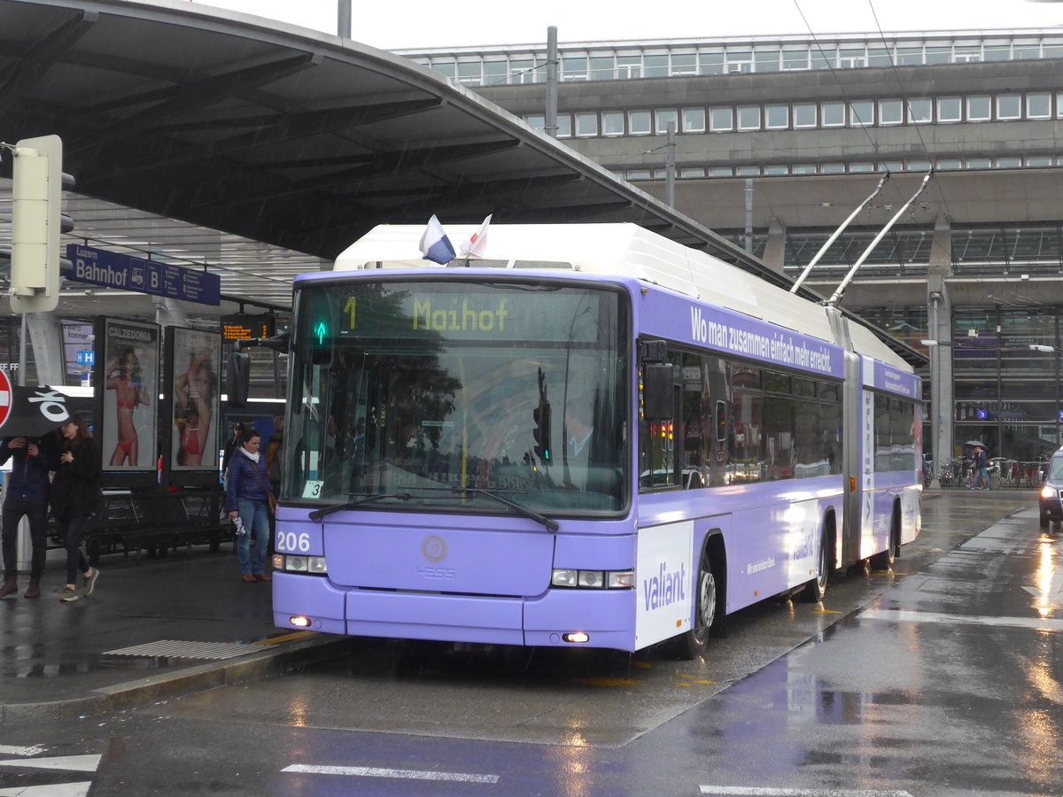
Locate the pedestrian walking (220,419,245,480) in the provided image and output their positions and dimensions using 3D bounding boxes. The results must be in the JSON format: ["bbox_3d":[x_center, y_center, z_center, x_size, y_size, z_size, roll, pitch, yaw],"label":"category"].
[{"bbox_3d":[-4.312,1.205,28.000,0.500,1.740,0.380,1,-1,6],"label":"pedestrian walking"}]

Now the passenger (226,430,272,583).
[{"bbox_3d":[-2.999,1.148,20.300,0.480,1.630,0.350,2,-1,-34],"label":"passenger"}]

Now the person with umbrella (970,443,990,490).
[{"bbox_3d":[17.169,2.598,73.000,0.850,1.800,0.650,1,-1,12],"label":"person with umbrella"}]

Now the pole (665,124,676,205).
[{"bbox_3d":[3.256,-1.866,45.000,0.240,9.300,0.240,1,-1,18],"label":"pole"}]

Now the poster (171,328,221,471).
[{"bbox_3d":[-4.225,0.023,23.966,0.100,1.740,1.200,1,-1,20],"label":"poster"}]

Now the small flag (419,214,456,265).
[{"bbox_3d":[-0.656,-1.106,13.245,0.260,0.340,0.170,1,-1,18],"label":"small flag"}]

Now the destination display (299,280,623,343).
[{"bbox_3d":[-0.517,-0.584,13.004,2.320,0.400,0.200,1,-1,18],"label":"destination display"}]

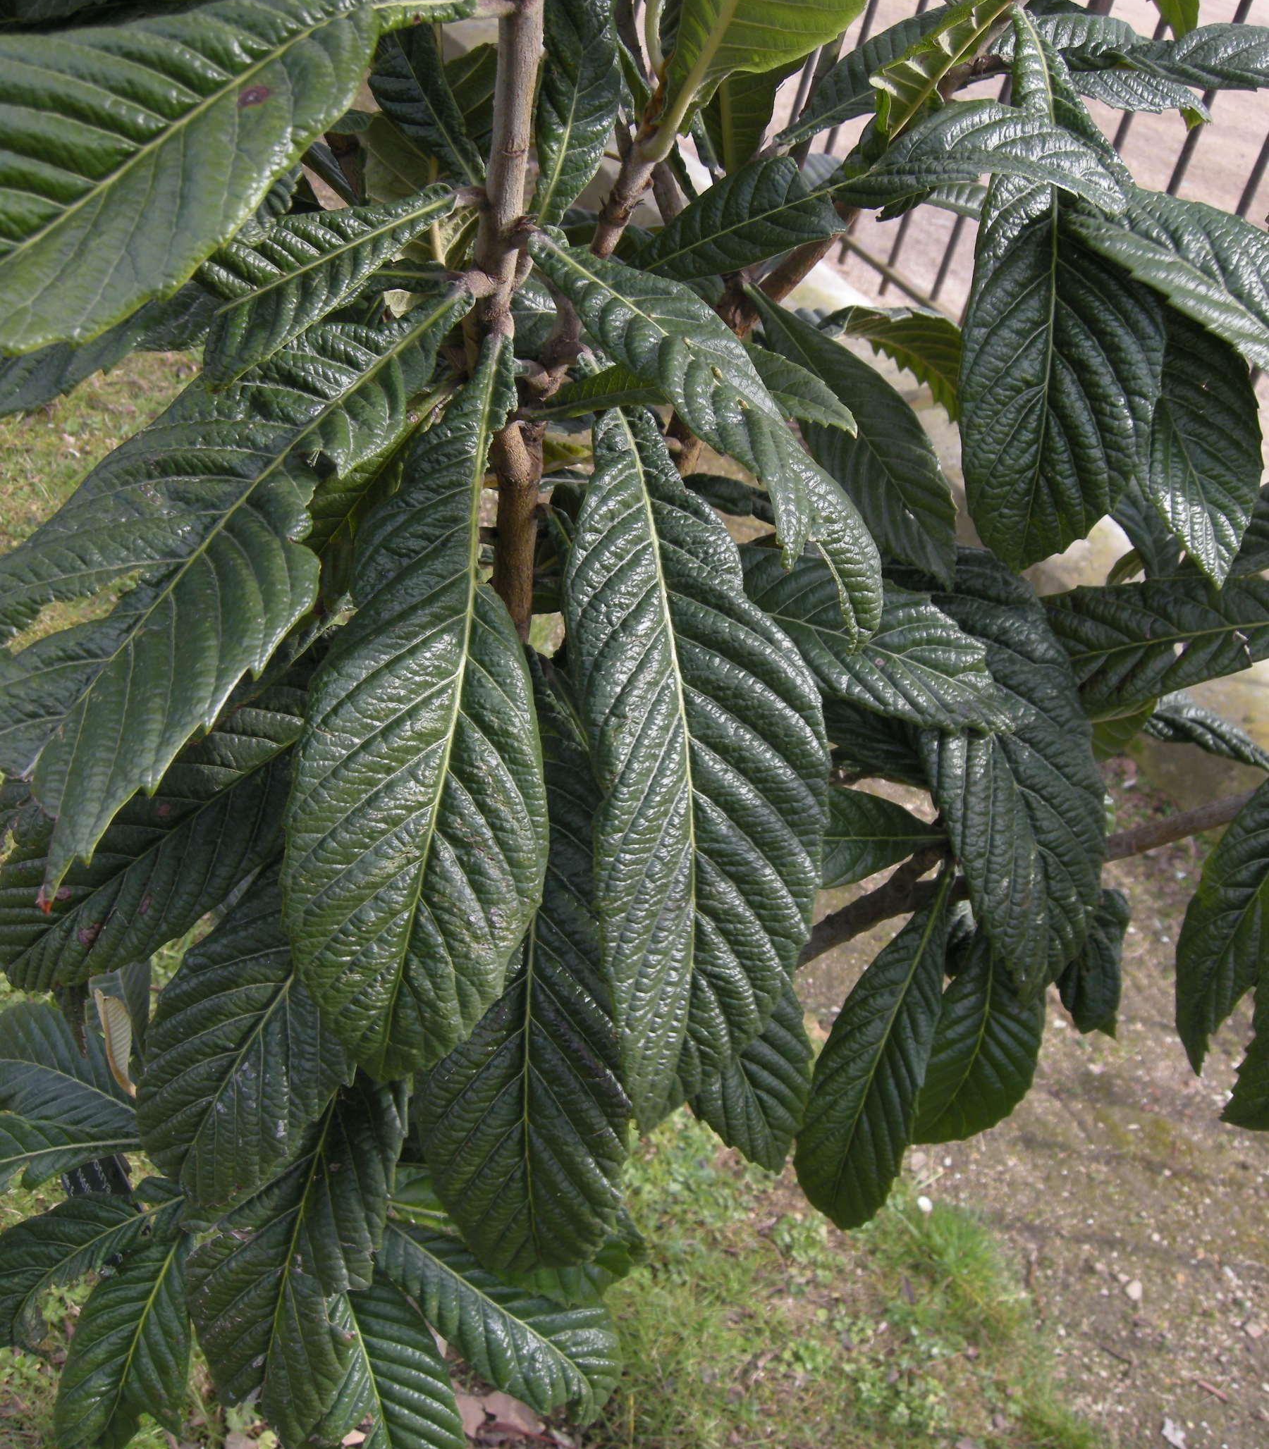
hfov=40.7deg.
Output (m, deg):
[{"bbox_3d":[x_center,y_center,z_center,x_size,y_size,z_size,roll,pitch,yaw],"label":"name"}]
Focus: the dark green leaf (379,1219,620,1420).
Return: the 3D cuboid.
[{"bbox_3d":[-0.084,0.358,1.055,0.182,0.035,0.072,34,53,16],"label":"dark green leaf"}]

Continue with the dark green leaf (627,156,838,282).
[{"bbox_3d":[0.044,-0.210,0.718,0.095,0.025,0.058,-13,37,22],"label":"dark green leaf"}]

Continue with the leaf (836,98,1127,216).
[{"bbox_3d":[0.136,-0.221,0.672,0.116,0.035,0.062,14,42,28],"label":"leaf"}]

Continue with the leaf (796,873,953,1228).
[{"bbox_3d":[0.139,0.172,0.905,0.066,0.195,0.030,17,-3,14],"label":"leaf"}]

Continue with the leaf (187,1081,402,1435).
[{"bbox_3d":[-0.145,0.238,0.780,0.085,0.174,0.035,9,-13,9],"label":"leaf"}]

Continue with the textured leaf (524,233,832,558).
[{"bbox_3d":[0.016,-0.128,0.637,0.053,0.035,0.210,-20,57,-25],"label":"textured leaf"}]

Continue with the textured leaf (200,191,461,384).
[{"bbox_3d":[-0.112,-0.177,0.670,0.060,0.030,0.139,29,50,26],"label":"textured leaf"}]

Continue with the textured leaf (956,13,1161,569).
[{"bbox_3d":[0.169,-0.180,0.695,0.080,0.241,0.045,1,-10,3],"label":"textured leaf"}]

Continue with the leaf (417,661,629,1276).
[{"bbox_3d":[-0.040,0.093,0.680,0.083,0.241,0.035,1,-10,0],"label":"leaf"}]

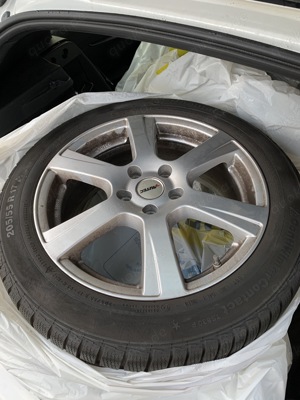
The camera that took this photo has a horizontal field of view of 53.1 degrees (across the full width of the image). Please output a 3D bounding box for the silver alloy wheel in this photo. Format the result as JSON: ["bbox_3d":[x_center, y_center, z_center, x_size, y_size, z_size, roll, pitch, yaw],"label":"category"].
[{"bbox_3d":[0.002,0.028,0.687,0.466,0.190,0.466,-1,53,1],"label":"silver alloy wheel"}]

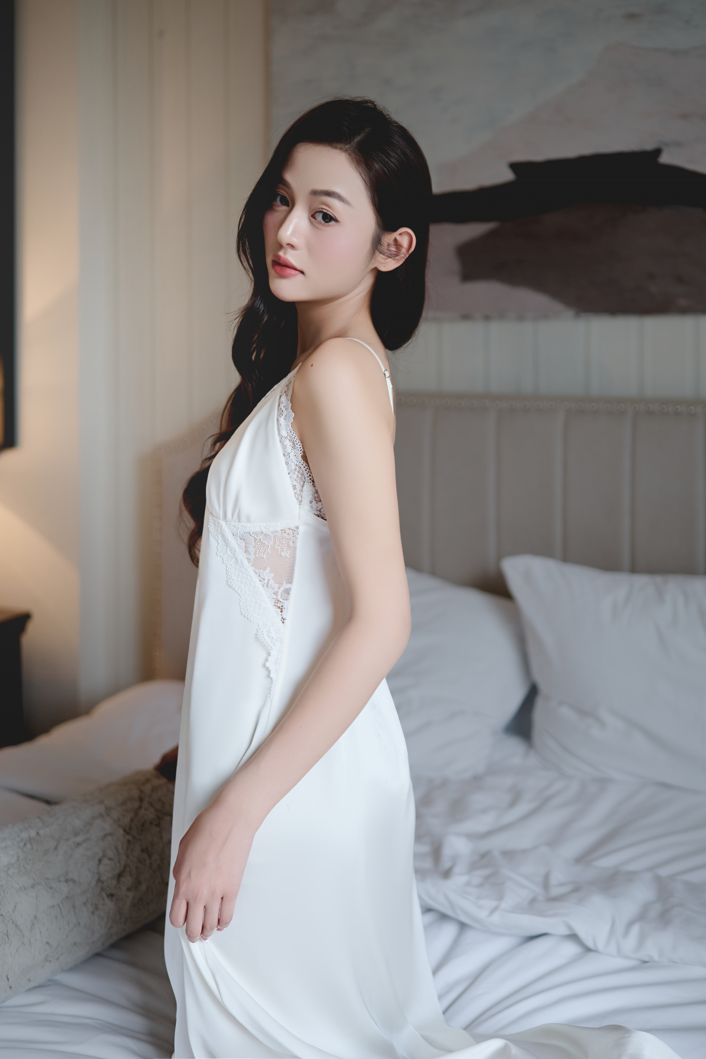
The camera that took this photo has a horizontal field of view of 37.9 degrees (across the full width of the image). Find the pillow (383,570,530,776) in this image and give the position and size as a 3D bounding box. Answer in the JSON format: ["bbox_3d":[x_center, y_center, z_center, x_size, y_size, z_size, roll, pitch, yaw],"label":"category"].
[{"bbox_3d":[0.070,0.325,2.380,0.660,0.450,0.190,3,-20,20],"label":"pillow"}]

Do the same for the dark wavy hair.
[{"bbox_3d":[-0.058,-0.250,1.310,0.290,0.580,0.250,4,8,30],"label":"dark wavy hair"}]

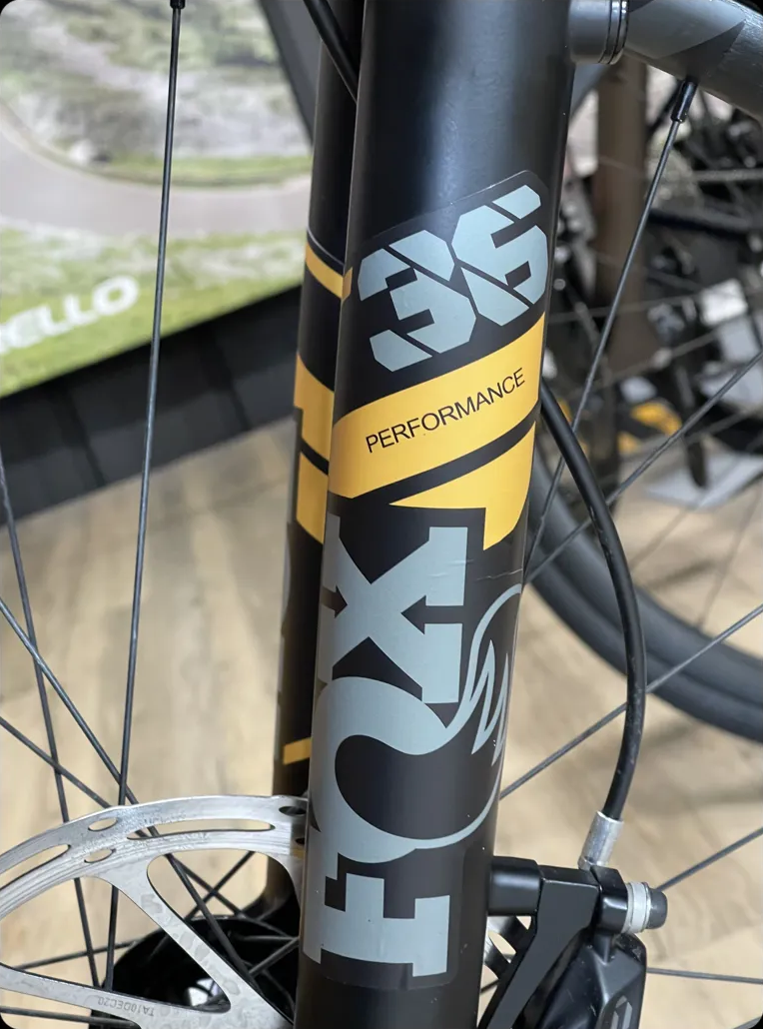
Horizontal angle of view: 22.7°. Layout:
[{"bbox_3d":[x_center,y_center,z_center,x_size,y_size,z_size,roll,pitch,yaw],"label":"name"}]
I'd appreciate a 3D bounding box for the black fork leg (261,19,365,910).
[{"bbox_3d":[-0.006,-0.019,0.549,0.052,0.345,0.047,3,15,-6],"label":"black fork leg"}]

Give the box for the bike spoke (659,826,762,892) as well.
[{"bbox_3d":[0.094,0.098,0.538,0.290,0.002,0.002,-34,16,11],"label":"bike spoke"}]

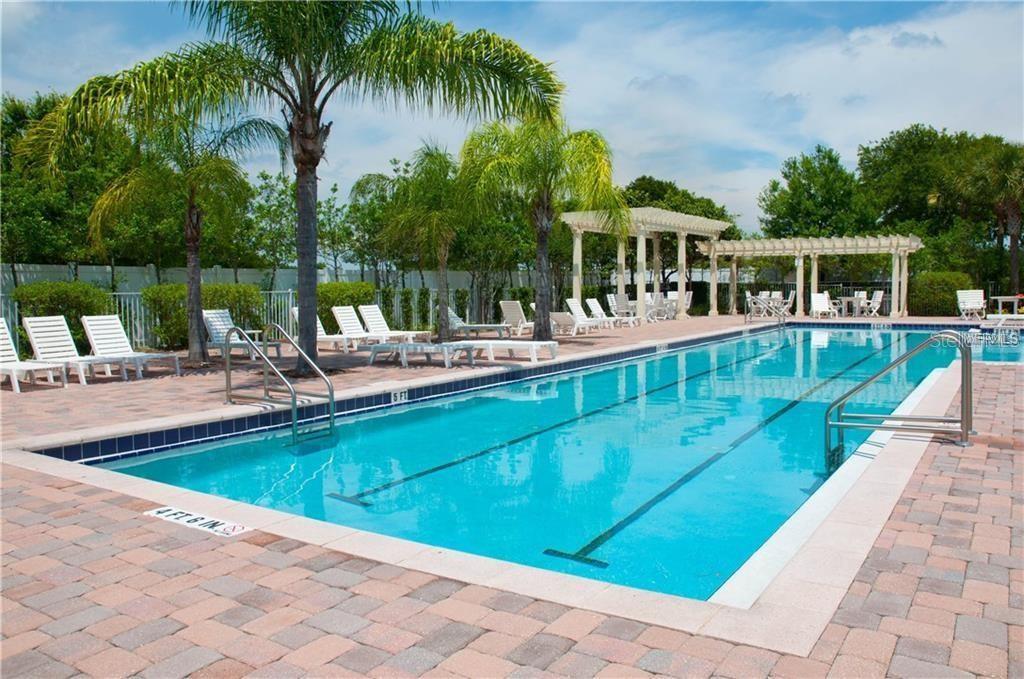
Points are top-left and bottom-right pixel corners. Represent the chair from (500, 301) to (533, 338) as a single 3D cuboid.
[{"bbox_3d":[0.356,-0.624,21.735,0.660,0.950,1.700,1,4,31],"label":"chair"}]

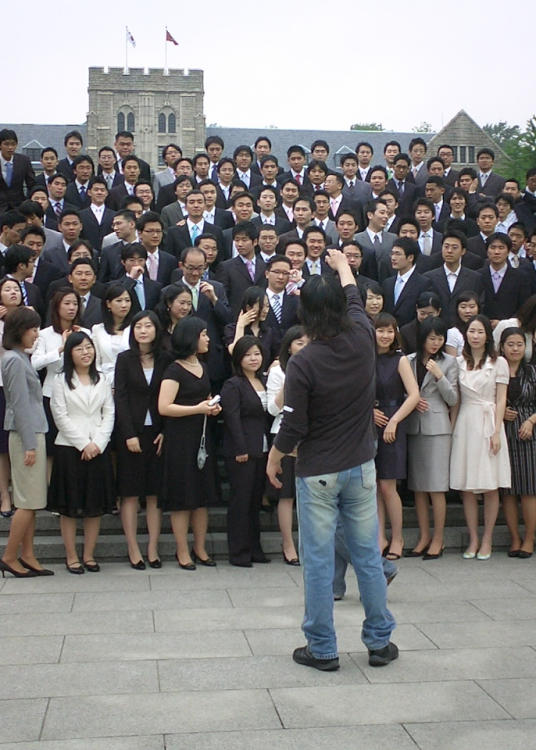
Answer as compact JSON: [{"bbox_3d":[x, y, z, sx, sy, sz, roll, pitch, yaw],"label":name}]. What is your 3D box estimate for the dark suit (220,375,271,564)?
[{"bbox_3d":[-0.154,0.631,7.300,0.400,1.280,0.290,-1,1,-36],"label":"dark suit"}]

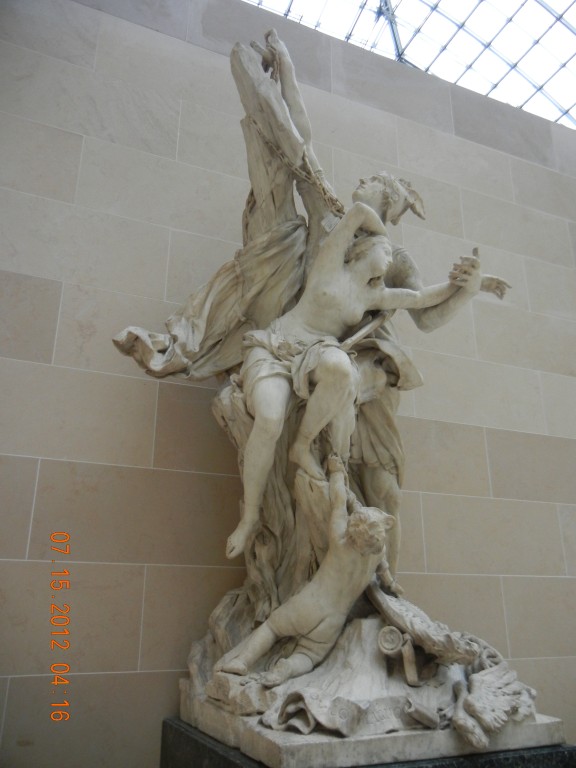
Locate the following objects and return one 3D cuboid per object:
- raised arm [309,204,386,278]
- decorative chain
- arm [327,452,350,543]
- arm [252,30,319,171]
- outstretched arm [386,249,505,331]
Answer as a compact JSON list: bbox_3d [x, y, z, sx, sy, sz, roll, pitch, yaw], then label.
[{"bbox_3d":[0.258,-0.616,2.838,0.300,0.310,0.220,9,-20,-23],"label":"raised arm"},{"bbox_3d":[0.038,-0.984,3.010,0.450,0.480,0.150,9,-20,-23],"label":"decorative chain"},{"bbox_3d":[0.190,0.427,2.506,0.090,0.330,0.120,9,-20,-23],"label":"arm"},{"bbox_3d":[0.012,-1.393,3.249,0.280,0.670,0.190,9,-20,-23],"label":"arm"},{"bbox_3d":[0.716,-0.414,2.949,0.540,0.360,0.220,9,-20,-23],"label":"outstretched arm"}]

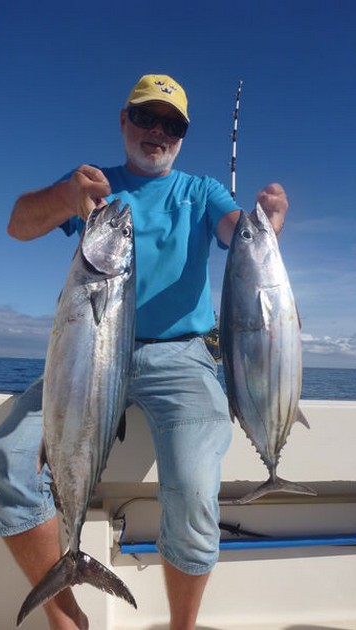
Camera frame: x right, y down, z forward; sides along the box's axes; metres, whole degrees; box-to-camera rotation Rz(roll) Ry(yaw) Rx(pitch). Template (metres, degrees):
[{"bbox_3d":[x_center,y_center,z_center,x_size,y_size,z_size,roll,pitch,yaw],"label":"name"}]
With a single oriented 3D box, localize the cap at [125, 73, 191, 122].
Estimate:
[{"bbox_3d":[-0.056,-0.600,1.395,0.175,0.135,0.250,8,11,-13],"label":"cap"}]

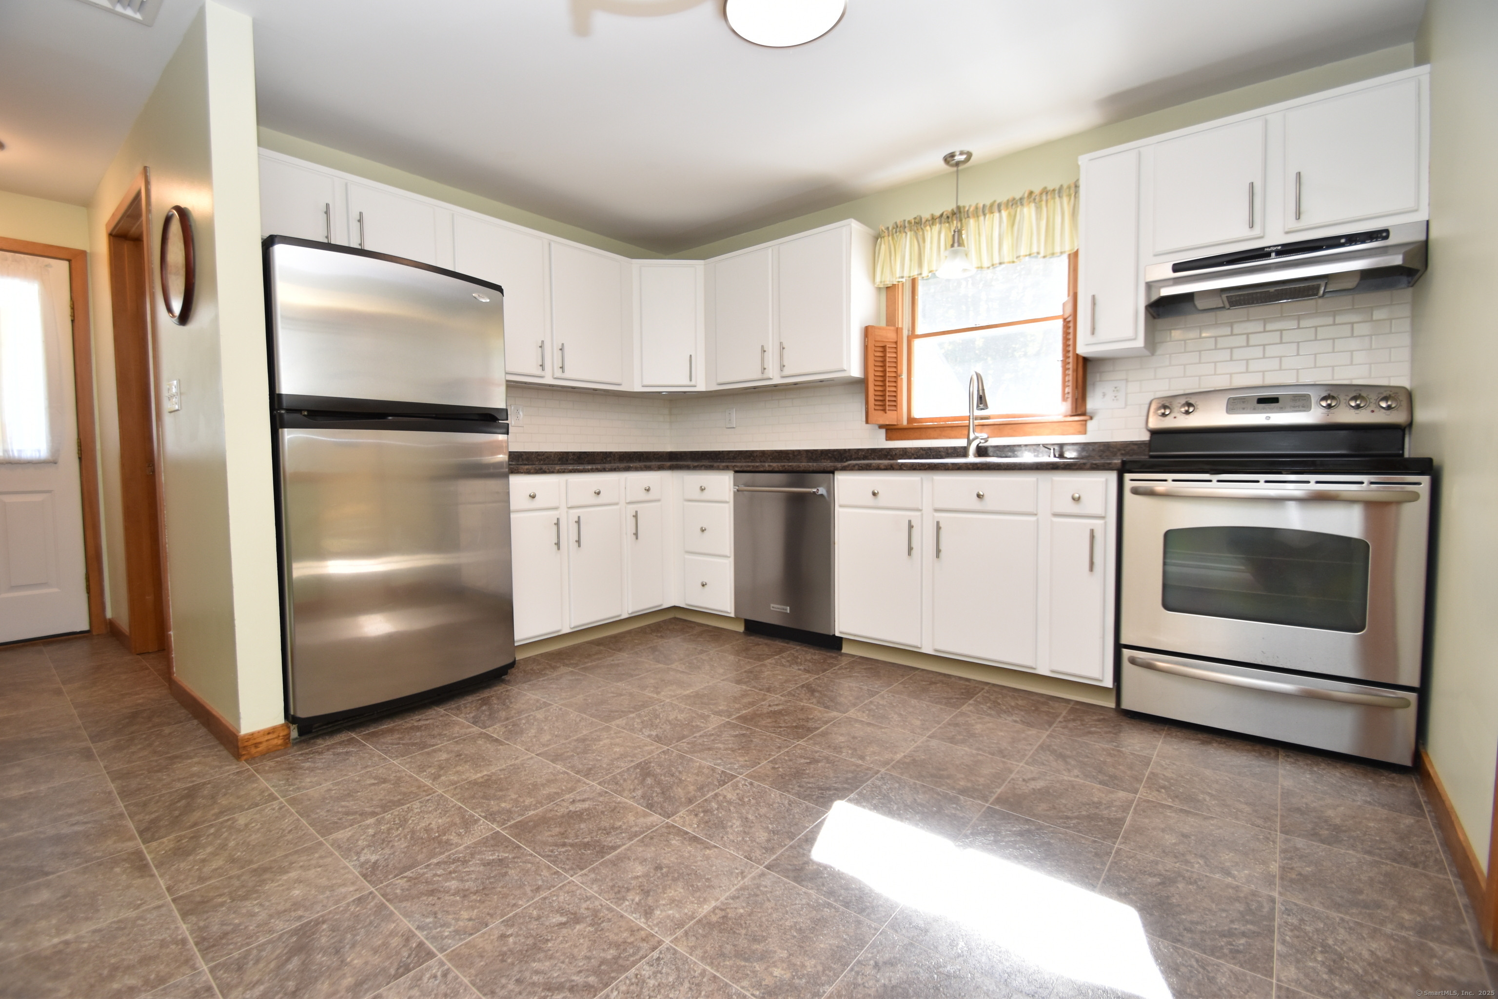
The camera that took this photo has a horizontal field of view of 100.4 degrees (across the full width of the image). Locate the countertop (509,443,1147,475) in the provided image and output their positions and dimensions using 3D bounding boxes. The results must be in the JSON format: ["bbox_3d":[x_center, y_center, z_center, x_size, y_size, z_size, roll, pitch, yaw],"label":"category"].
[{"bbox_3d":[0.056,-0.193,2.972,2.908,0.139,1.724,1,3,38],"label":"countertop"}]

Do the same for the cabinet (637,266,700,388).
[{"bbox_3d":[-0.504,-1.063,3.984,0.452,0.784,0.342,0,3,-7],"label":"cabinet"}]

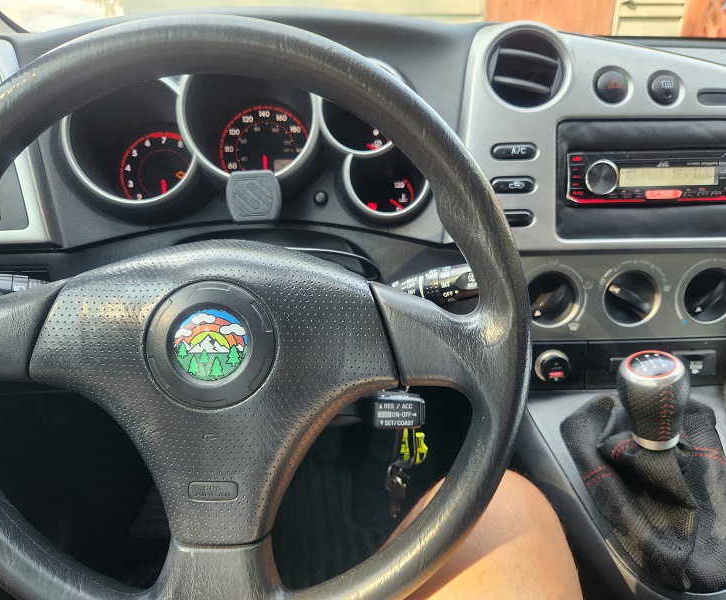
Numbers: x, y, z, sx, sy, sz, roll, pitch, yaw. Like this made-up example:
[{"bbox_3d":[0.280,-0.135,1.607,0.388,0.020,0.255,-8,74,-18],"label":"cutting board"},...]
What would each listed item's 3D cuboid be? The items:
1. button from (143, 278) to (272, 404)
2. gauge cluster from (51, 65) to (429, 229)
[{"bbox_3d":[-0.090,0.027,0.317,0.076,0.076,0.018,-2,4,-1],"label":"button"},{"bbox_3d":[-0.099,-0.146,0.484,0.312,0.152,0.085,-2,9,-1],"label":"gauge cluster"}]

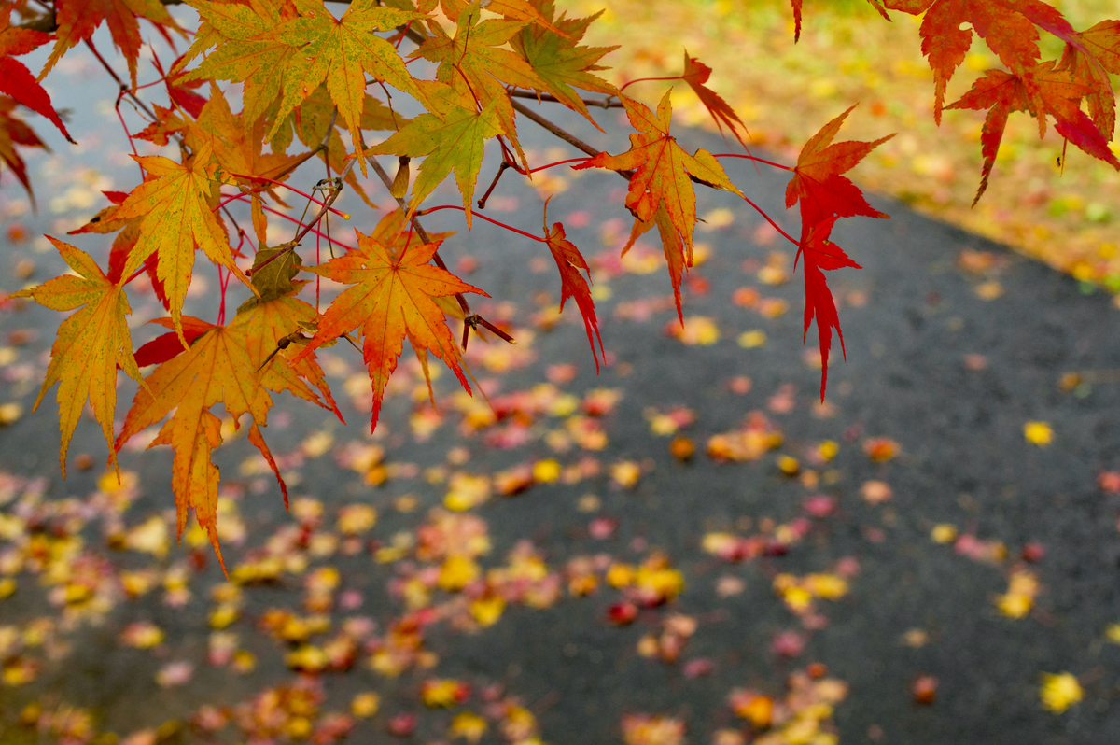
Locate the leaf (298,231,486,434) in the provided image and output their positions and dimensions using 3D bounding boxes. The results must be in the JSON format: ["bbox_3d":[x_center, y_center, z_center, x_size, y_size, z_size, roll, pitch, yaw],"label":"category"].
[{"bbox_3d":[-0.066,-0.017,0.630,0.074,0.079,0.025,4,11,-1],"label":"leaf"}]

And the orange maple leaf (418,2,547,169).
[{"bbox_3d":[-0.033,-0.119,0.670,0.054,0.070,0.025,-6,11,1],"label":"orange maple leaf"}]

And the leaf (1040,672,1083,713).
[{"bbox_3d":[0.729,0.466,2.350,0.062,0.015,0.066,0,29,0],"label":"leaf"}]

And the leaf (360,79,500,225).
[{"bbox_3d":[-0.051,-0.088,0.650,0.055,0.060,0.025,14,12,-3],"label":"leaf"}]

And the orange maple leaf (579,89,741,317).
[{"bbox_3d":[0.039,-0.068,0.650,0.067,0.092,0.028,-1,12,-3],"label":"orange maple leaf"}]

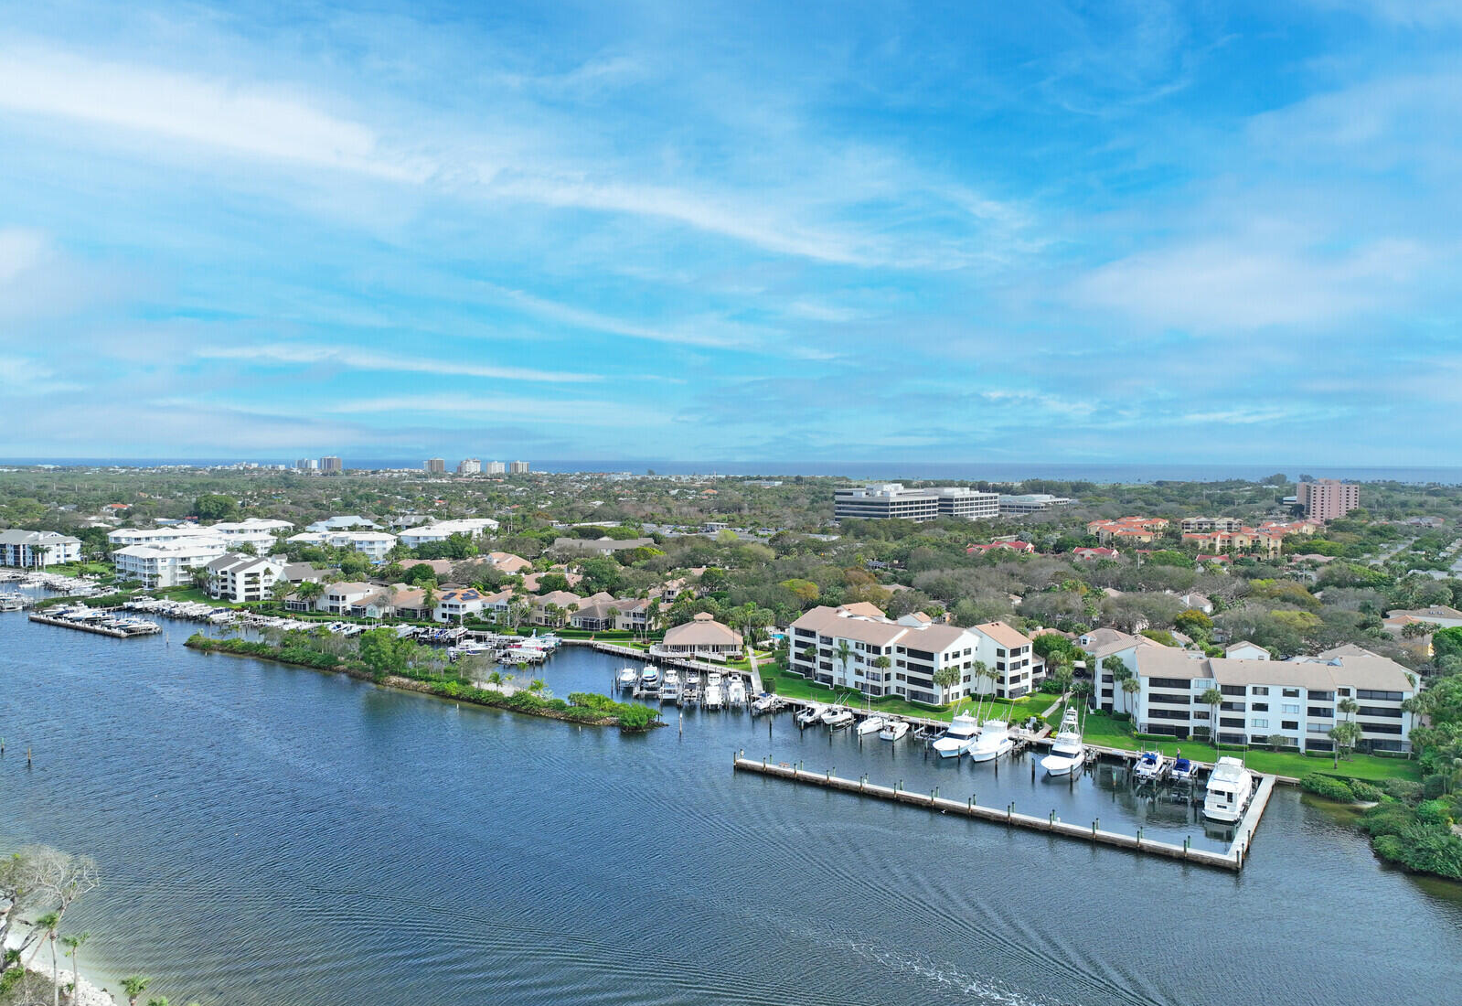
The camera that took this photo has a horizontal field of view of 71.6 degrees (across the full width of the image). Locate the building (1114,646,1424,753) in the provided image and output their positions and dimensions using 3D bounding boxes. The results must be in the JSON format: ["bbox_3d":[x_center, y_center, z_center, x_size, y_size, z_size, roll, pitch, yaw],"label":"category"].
[{"bbox_3d":[96.280,34.210,188.500,49.000,14.100,29.000,1,3,18],"label":"building"}]

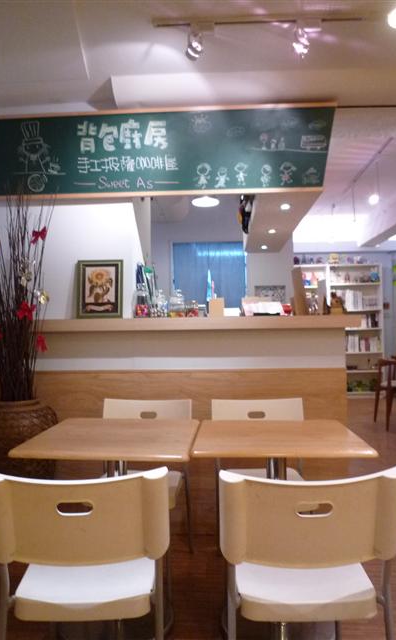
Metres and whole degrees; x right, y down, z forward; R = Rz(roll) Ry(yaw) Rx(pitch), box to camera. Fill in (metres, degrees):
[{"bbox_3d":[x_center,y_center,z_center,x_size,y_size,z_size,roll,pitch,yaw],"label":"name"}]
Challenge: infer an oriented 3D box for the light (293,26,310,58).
[{"bbox_3d":[0.459,-1.231,2.050,0.075,0.120,0.095,-1,-1,-9],"label":"light"}]

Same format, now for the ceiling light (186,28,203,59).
[{"bbox_3d":[-0.016,-1.276,2.144,0.072,0.110,0.085,-1,-1,3],"label":"ceiling light"}]

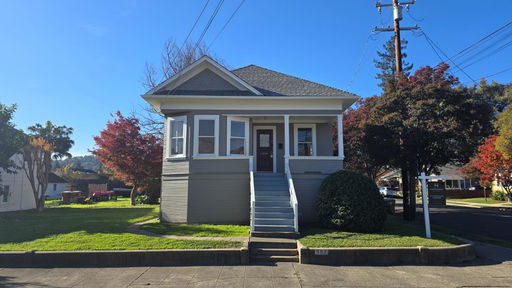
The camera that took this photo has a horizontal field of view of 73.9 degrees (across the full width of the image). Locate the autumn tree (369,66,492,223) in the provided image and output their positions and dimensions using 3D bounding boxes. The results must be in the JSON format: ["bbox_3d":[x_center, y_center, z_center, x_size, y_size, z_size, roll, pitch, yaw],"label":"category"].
[{"bbox_3d":[8.962,-0.107,17.471,6.200,7.886,5.800,0,-8,0],"label":"autumn tree"}]

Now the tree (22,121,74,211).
[{"bbox_3d":[-12.269,1.204,20.019,3.000,5.270,2.900,0,-8,0],"label":"tree"}]

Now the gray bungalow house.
[{"bbox_3d":[-0.291,-0.294,18.001,9.000,8.300,12.200,0,-8,0],"label":"gray bungalow house"}]

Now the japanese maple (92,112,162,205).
[{"bbox_3d":[-8.188,0.957,22.373,4.900,6.190,4.600,0,-8,0],"label":"japanese maple"}]

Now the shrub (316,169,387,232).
[{"bbox_3d":[3.659,2.113,13.034,2.600,2.259,2.450,0,-8,0],"label":"shrub"}]

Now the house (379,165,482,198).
[{"bbox_3d":[22.559,4.964,43.729,13.500,4.662,10.000,-4,-9,30],"label":"house"}]

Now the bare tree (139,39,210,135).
[{"bbox_3d":[-5.806,-1.915,25.485,6.400,12.614,6.000,0,-8,0],"label":"bare tree"}]

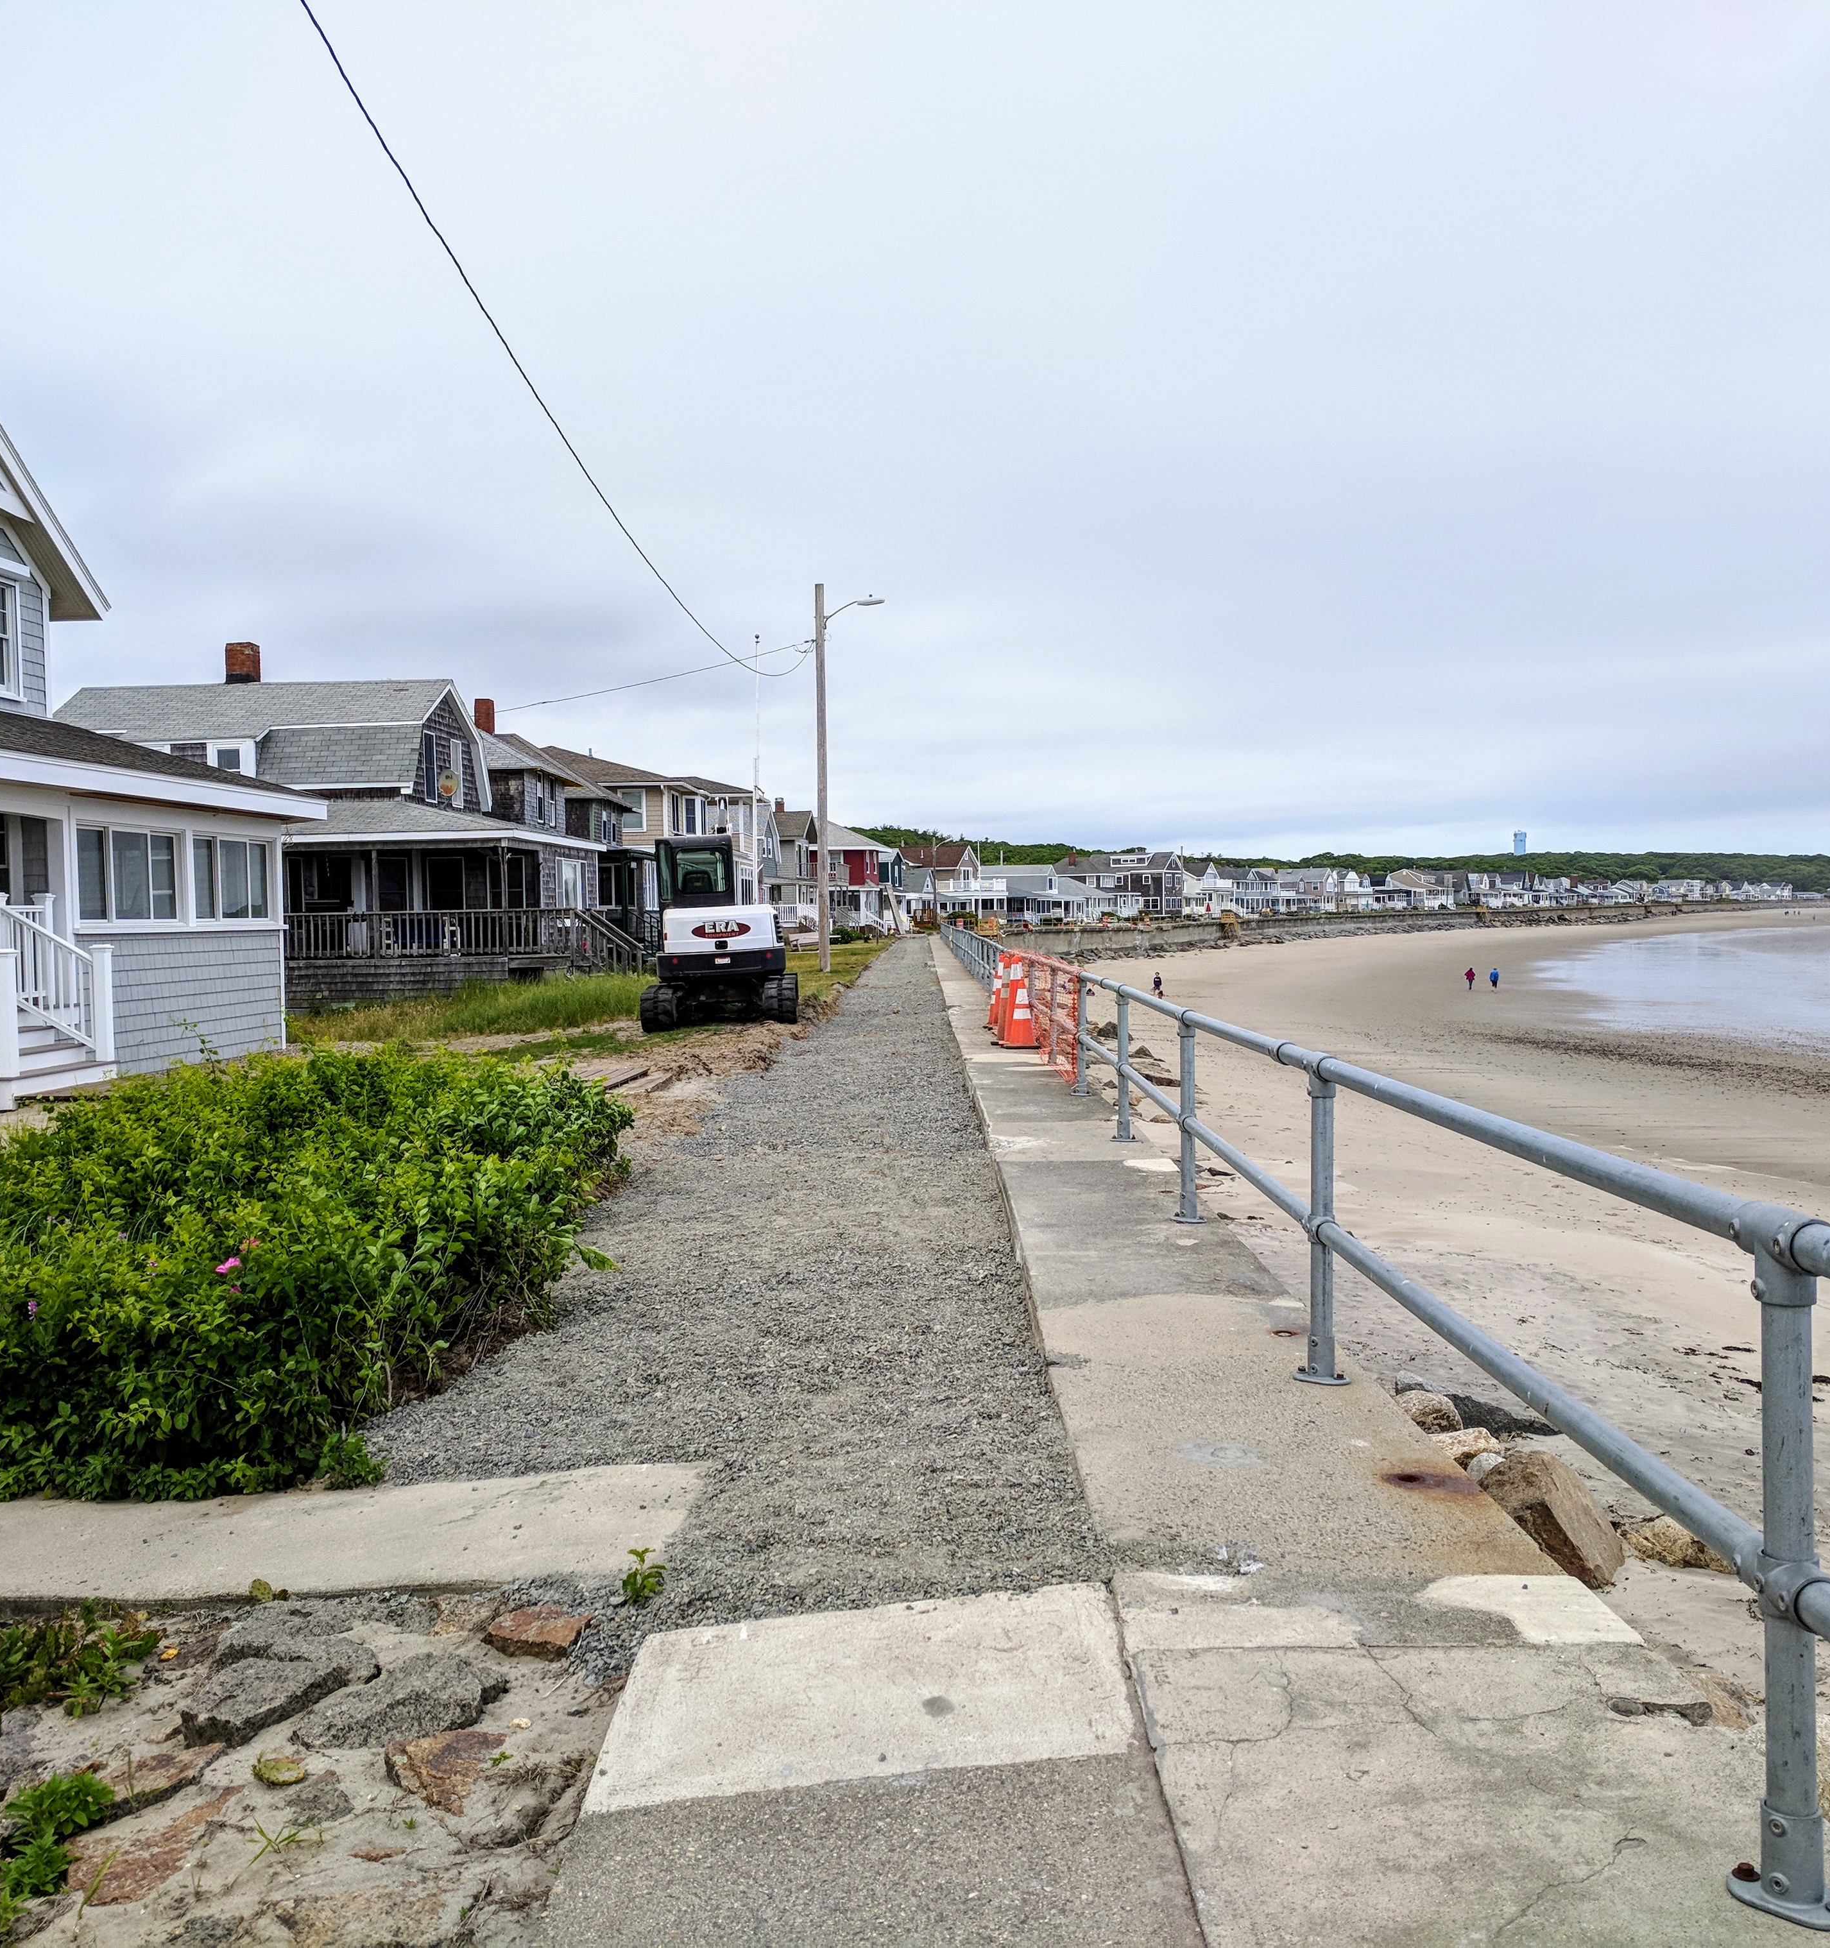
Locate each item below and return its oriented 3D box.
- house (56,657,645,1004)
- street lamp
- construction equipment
[{"bbox_3d":[-11.657,-2.956,40.126,12.000,7.230,9.200,-1,2,3],"label":"house"},{"bbox_3d":[-1.499,-4.790,47.883,1.650,9.480,0.360,-1,2,1],"label":"street lamp"},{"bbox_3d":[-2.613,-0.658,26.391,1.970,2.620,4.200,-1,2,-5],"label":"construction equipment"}]

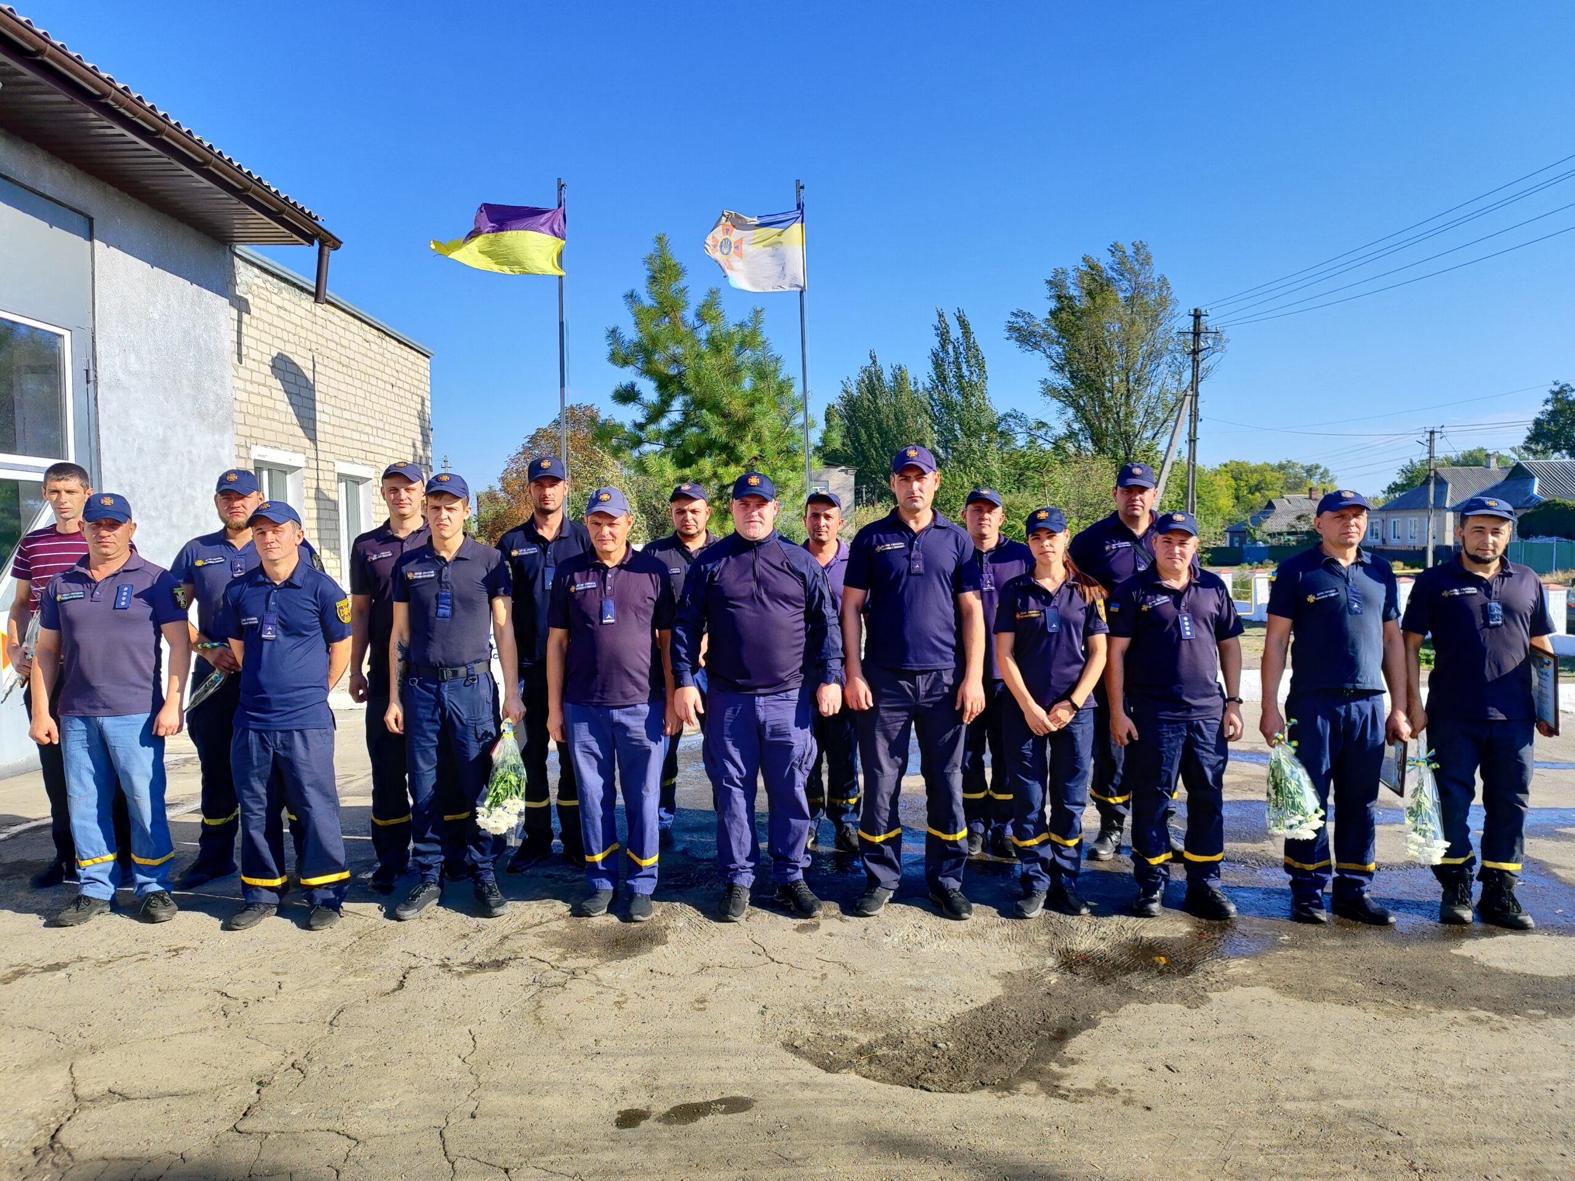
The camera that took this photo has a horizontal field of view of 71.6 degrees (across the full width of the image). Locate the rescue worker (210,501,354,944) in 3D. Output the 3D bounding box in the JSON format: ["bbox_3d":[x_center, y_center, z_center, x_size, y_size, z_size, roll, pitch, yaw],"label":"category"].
[{"bbox_3d":[-2.091,0.510,4.521,0.510,1.754,0.400,0,3,5],"label":"rescue worker"}]

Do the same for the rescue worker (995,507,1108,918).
[{"bbox_3d":[1.114,0.503,4.611,0.470,1.702,0.360,1,3,16],"label":"rescue worker"}]

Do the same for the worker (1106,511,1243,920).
[{"bbox_3d":[1.600,0.502,4.544,0.550,1.672,0.360,0,3,4],"label":"worker"}]

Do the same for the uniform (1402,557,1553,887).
[{"bbox_3d":[2.790,0.534,4.410,0.590,1.342,0.330,0,3,6],"label":"uniform"}]

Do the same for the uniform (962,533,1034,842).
[{"bbox_3d":[0.997,0.490,5.344,0.530,1.502,0.310,0,3,6],"label":"uniform"}]

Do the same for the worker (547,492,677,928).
[{"bbox_3d":[-0.740,0.458,4.575,0.530,1.781,0.360,0,3,-3],"label":"worker"}]

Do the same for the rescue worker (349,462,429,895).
[{"bbox_3d":[-1.740,0.373,4.940,0.540,1.891,0.360,0,3,-2],"label":"rescue worker"}]

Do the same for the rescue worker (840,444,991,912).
[{"bbox_3d":[0.528,0.371,4.568,0.590,1.942,0.370,0,3,2],"label":"rescue worker"}]

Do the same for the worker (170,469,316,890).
[{"bbox_3d":[-2.478,0.383,4.992,0.570,1.877,0.420,0,3,-5],"label":"worker"}]

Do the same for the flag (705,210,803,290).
[{"bbox_3d":[-0.372,-3.739,12.000,1.150,0.900,0.300,0,3,0],"label":"flag"}]

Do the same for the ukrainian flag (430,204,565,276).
[{"bbox_3d":[-3.341,-4.035,12.566,1.580,0.823,0.350,0,3,5],"label":"ukrainian flag"}]

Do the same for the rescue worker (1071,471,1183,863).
[{"bbox_3d":[1.685,0.320,5.313,0.620,1.884,0.400,0,3,7],"label":"rescue worker"}]

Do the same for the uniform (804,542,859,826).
[{"bbox_3d":[0.175,0.478,5.449,0.520,1.463,0.300,0,3,0],"label":"uniform"}]

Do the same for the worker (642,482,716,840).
[{"bbox_3d":[-0.497,0.359,5.551,0.540,1.805,0.370,-1,3,-5],"label":"worker"}]

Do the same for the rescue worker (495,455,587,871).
[{"bbox_3d":[-1.153,0.326,5.155,0.560,1.916,0.380,-1,3,-10],"label":"rescue worker"}]

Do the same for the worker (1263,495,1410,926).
[{"bbox_3d":[2.244,0.461,4.490,0.550,1.752,0.370,0,3,3],"label":"worker"}]

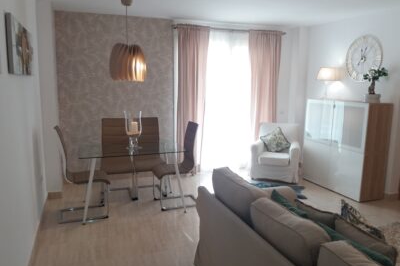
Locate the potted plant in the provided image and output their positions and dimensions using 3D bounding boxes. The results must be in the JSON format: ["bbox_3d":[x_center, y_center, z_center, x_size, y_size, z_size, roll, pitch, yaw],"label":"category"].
[{"bbox_3d":[2.263,-0.611,4.181,0.280,0.450,0.300,-2,9,-20],"label":"potted plant"}]

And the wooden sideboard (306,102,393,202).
[{"bbox_3d":[2.094,0.185,4.741,0.415,1.291,1.188,-2,9,-20],"label":"wooden sideboard"}]

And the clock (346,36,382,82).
[{"bbox_3d":[2.307,-1.049,4.556,0.050,0.650,0.650,-2,9,-20],"label":"clock"}]

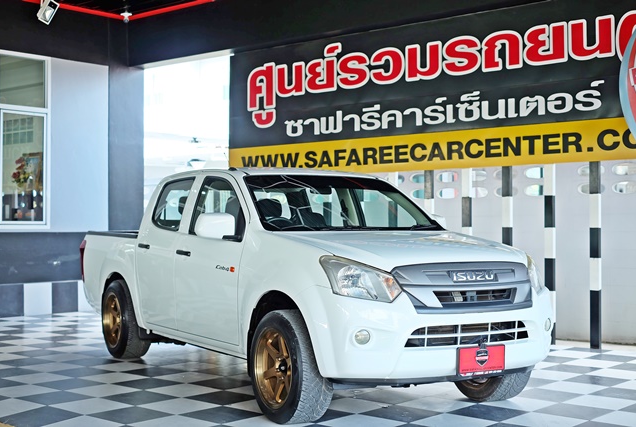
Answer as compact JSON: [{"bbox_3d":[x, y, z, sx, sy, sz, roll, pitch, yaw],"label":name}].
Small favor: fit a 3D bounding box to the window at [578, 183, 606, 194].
[{"bbox_3d":[2.807,-0.249,9.624,0.298,0.127,0.060,0,-1,40],"label":"window"}]

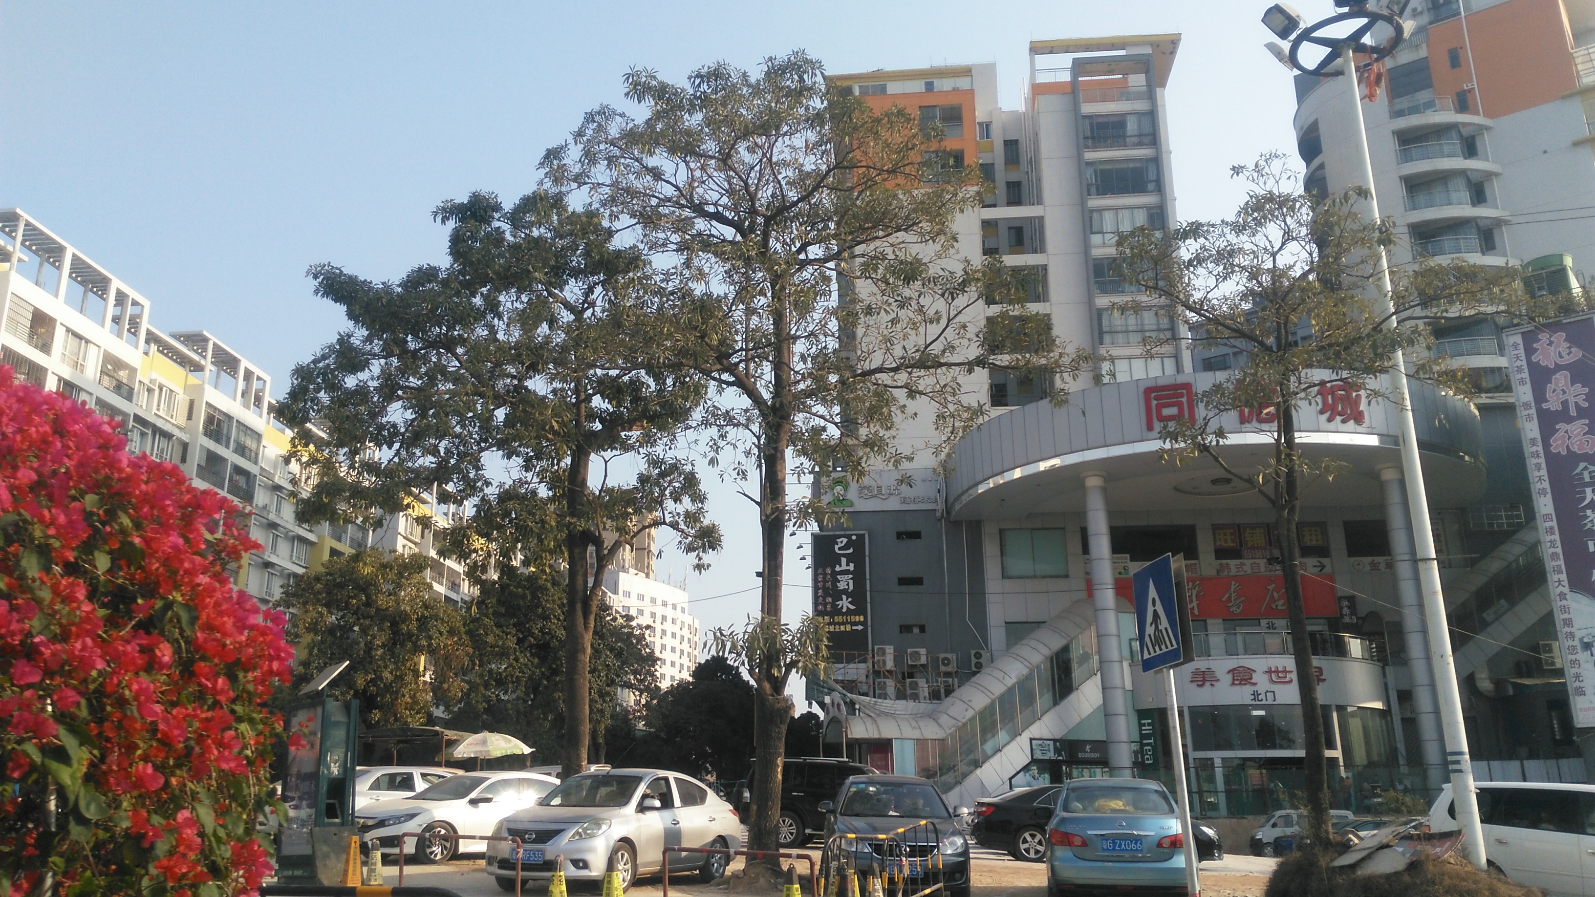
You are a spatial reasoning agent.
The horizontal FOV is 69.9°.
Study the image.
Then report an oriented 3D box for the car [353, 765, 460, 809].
[{"bbox_3d":[-7.420,6.570,21.000,1.760,1.480,4.500,-13,-21,34],"label":"car"}]

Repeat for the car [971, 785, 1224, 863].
[{"bbox_3d":[5.919,7.526,23.188,4.820,1.470,1.820,-2,-16,3],"label":"car"}]

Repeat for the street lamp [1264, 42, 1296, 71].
[{"bbox_3d":[6.630,-5.380,15.700,0.220,0.500,0.450,-46,-27,6],"label":"street lamp"}]

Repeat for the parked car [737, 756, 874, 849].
[{"bbox_3d":[0.913,8.073,26.199,4.800,1.880,1.870,0,-16,-3],"label":"parked car"}]

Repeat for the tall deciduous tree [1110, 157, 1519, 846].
[{"bbox_3d":[7.466,0.354,15.445,5.835,9.641,5.200,-1,-16,0],"label":"tall deciduous tree"}]

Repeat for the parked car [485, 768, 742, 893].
[{"bbox_3d":[-2.310,5.010,15.110,1.700,1.510,4.450,-7,-19,21],"label":"parked car"}]

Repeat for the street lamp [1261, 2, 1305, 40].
[{"bbox_3d":[6.350,-5.590,14.950,0.190,0.420,0.390,-36,-8,-16],"label":"street lamp"}]

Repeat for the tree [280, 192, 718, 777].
[{"bbox_3d":[-6.965,0.957,26.022,10.293,15.117,9.500,-1,-16,0],"label":"tree"}]

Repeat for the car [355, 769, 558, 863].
[{"bbox_3d":[-5.130,6.030,18.850,1.800,1.430,4.600,-13,-21,34],"label":"car"}]

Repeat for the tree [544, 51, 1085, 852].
[{"bbox_3d":[0.214,-0.492,18.821,9.190,13.961,8.500,-1,-16,0],"label":"tree"}]

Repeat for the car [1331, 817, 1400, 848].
[{"bbox_3d":[21.500,15.050,44.100,4.500,1.470,1.760,1,-17,-5],"label":"car"}]

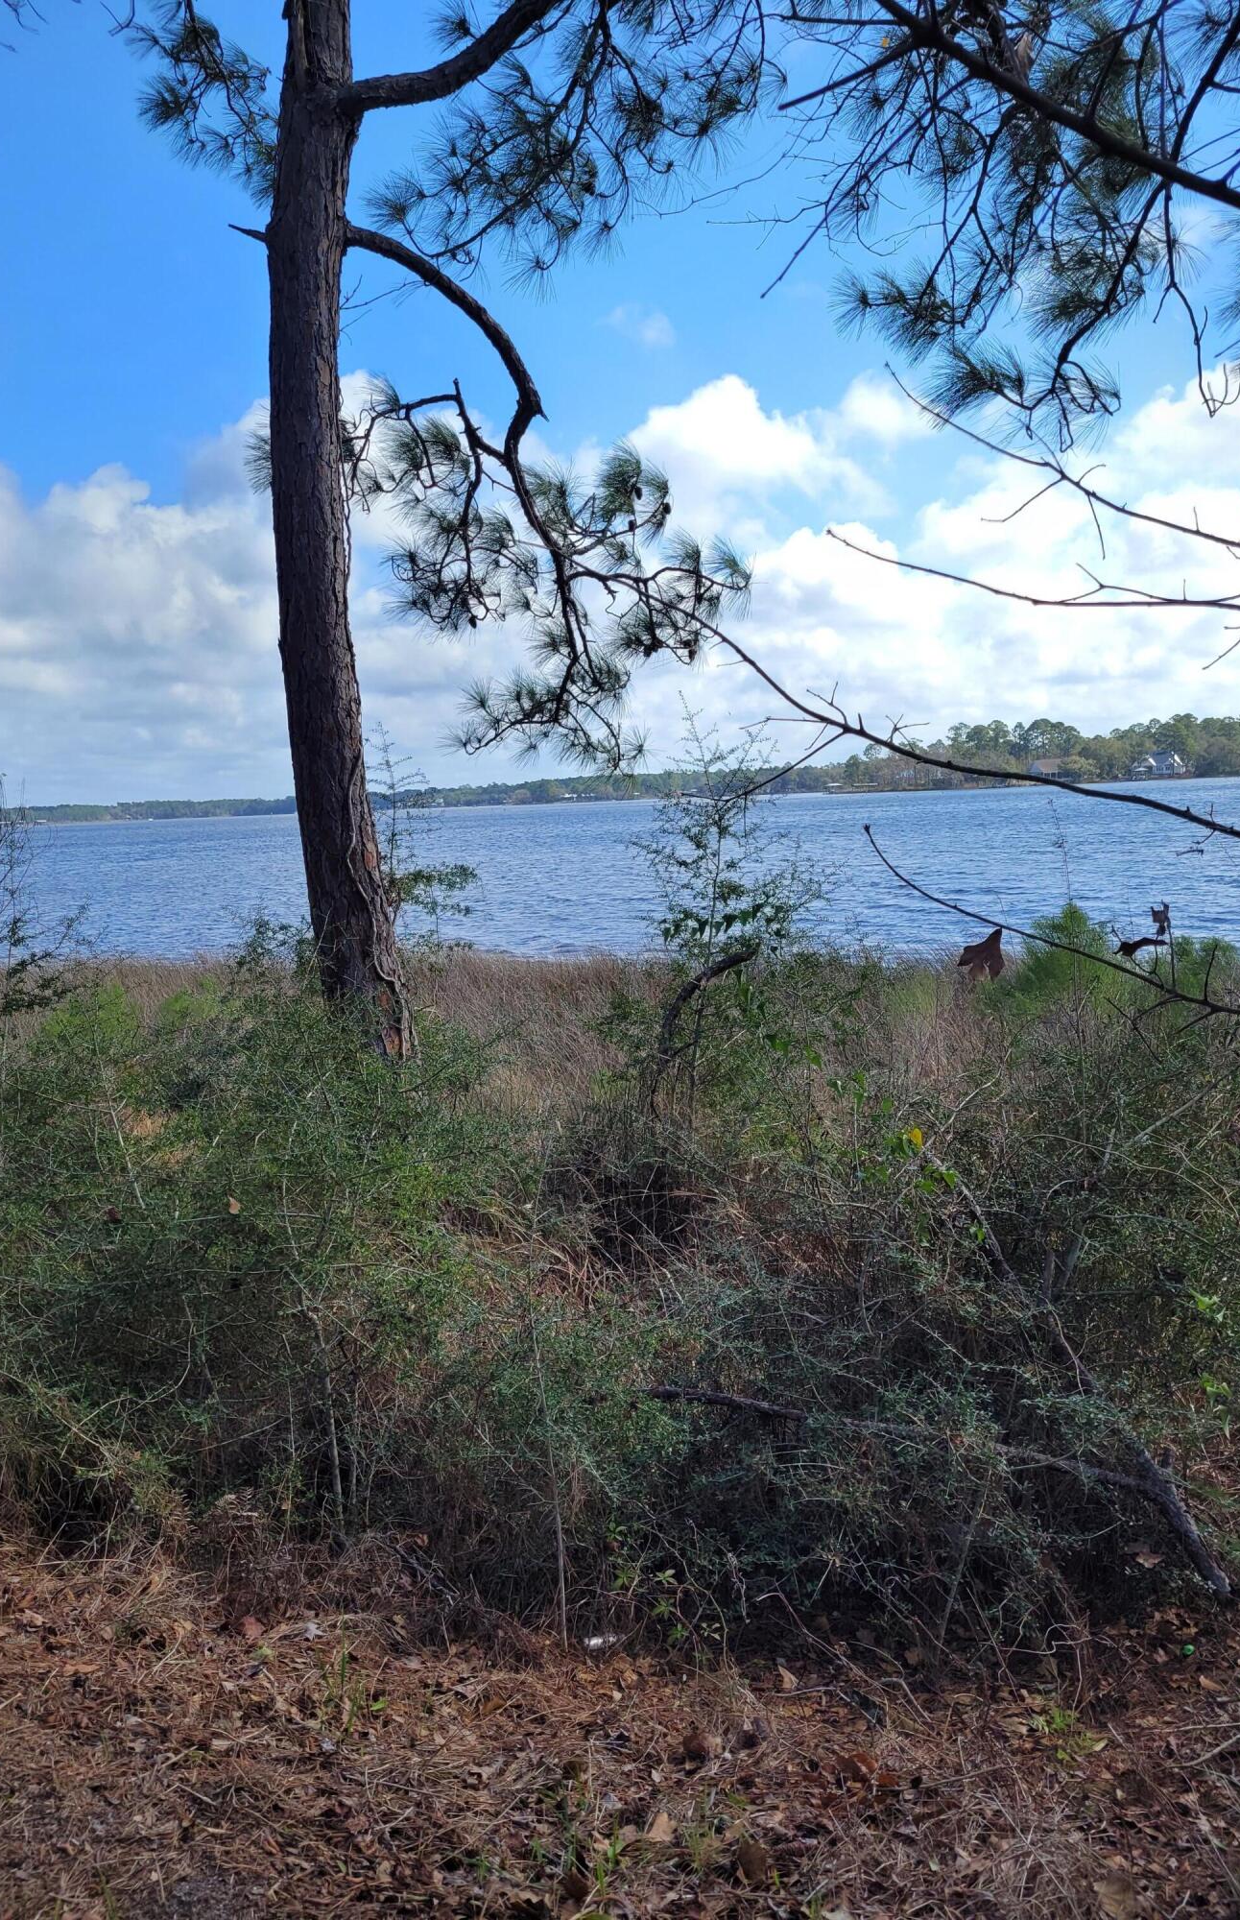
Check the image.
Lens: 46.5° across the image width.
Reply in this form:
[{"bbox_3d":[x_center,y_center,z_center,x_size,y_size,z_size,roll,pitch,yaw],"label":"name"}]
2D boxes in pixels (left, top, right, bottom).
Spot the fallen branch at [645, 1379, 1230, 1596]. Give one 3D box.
[{"bbox_3d":[0.722,1.206,3.392,1.340,0.386,0.221,0,7,17],"label":"fallen branch"}]

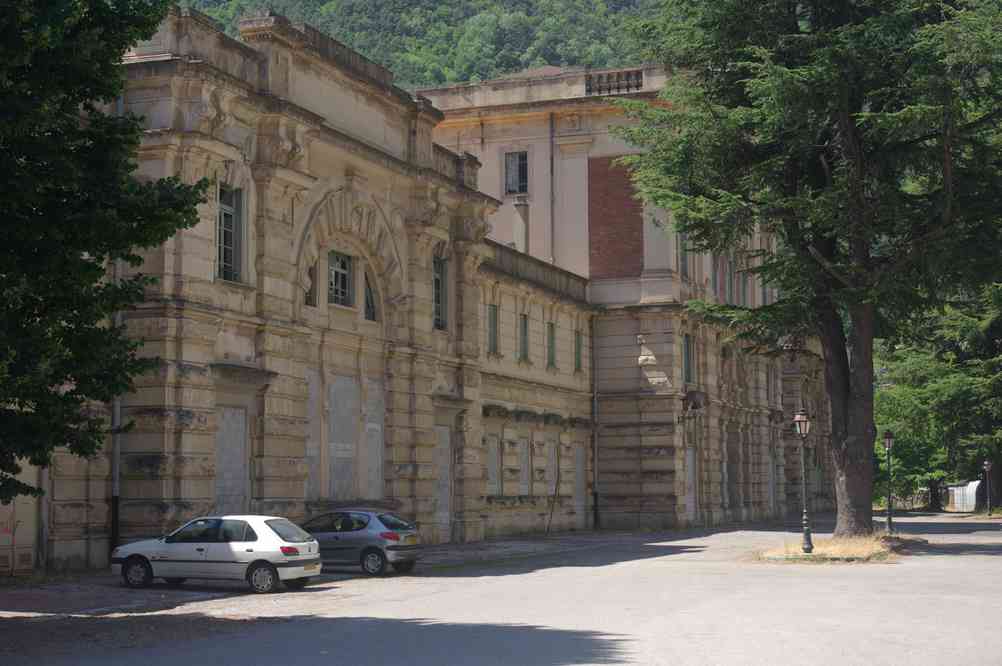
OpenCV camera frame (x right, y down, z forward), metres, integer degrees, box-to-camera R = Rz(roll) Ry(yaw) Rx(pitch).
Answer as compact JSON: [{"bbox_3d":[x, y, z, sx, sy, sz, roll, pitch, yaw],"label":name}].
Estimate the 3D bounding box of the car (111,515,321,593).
[{"bbox_3d":[-5.418,4.174,31.664,4.000,1.380,1.690,-1,-6,18],"label":"car"}]

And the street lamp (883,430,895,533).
[{"bbox_3d":[15.272,5.915,65.839,0.450,4.100,0.450,-3,-6,21],"label":"street lamp"}]

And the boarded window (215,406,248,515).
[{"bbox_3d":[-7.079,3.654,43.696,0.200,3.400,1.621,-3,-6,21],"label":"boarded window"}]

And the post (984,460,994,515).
[{"bbox_3d":[35.946,11.432,122.884,0.500,4.100,0.500,-3,-6,21],"label":"post"}]

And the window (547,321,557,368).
[{"bbox_3d":[2.076,0.521,69.410,0.200,1.926,1.134,-3,-6,21],"label":"window"}]

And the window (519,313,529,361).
[{"bbox_3d":[0.862,0.160,66.278,0.200,1.879,1.068,-3,-6,21],"label":"window"}]

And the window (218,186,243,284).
[{"bbox_3d":[-7.208,-2.608,44.093,0.200,2.543,1.316,-3,-6,21],"label":"window"}]

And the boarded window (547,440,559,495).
[{"bbox_3d":[2.079,5.547,68.828,0.200,2.222,1.248,-3,-6,21],"label":"boarded window"}]

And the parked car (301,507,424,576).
[{"bbox_3d":[-3.844,4.924,39.220,3.835,1.428,1.652,-2,-6,21],"label":"parked car"}]

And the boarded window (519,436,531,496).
[{"bbox_3d":[0.880,5.268,65.726,0.200,2.219,1.138,-3,-6,21],"label":"boarded window"}]

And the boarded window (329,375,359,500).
[{"bbox_3d":[-4.763,3.130,49.815,0.200,3.724,1.901,-3,-6,21],"label":"boarded window"}]

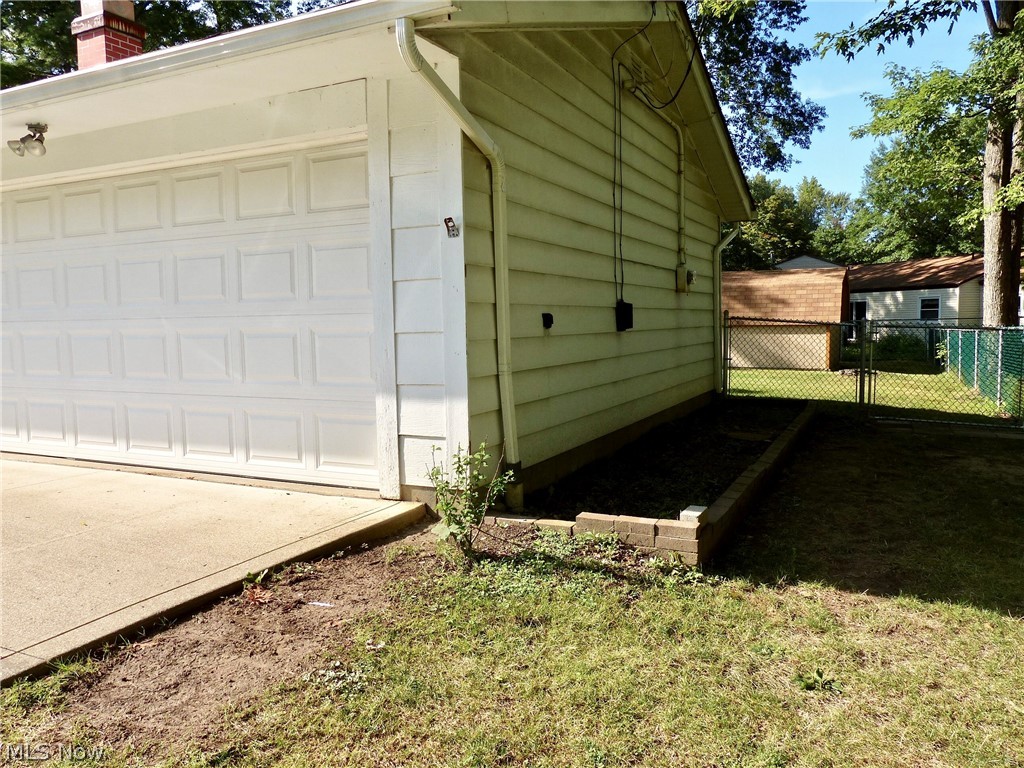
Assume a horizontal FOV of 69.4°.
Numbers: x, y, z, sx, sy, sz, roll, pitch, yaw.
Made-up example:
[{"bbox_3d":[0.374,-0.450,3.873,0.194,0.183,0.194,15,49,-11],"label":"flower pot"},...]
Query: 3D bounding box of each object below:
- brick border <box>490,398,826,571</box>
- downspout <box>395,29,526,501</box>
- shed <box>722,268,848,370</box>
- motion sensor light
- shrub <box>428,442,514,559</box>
[{"bbox_3d":[1.706,0.544,6.321,1.270,0.220,5.920,2,5,27],"label":"brick border"},{"bbox_3d":[-0.234,-0.455,3.837,0.140,2.460,1.070,2,5,27],"label":"downspout"},{"bbox_3d":[8.020,-1.974,22.516,3.800,2.876,3.050,2,5,27],"label":"shed"},{"bbox_3d":[-3.246,-1.641,4.963,0.240,0.190,0.190,2,5,27],"label":"motion sensor light"},{"bbox_3d":[-0.204,0.586,3.720,0.400,0.570,0.370,-1,5,0],"label":"shrub"}]

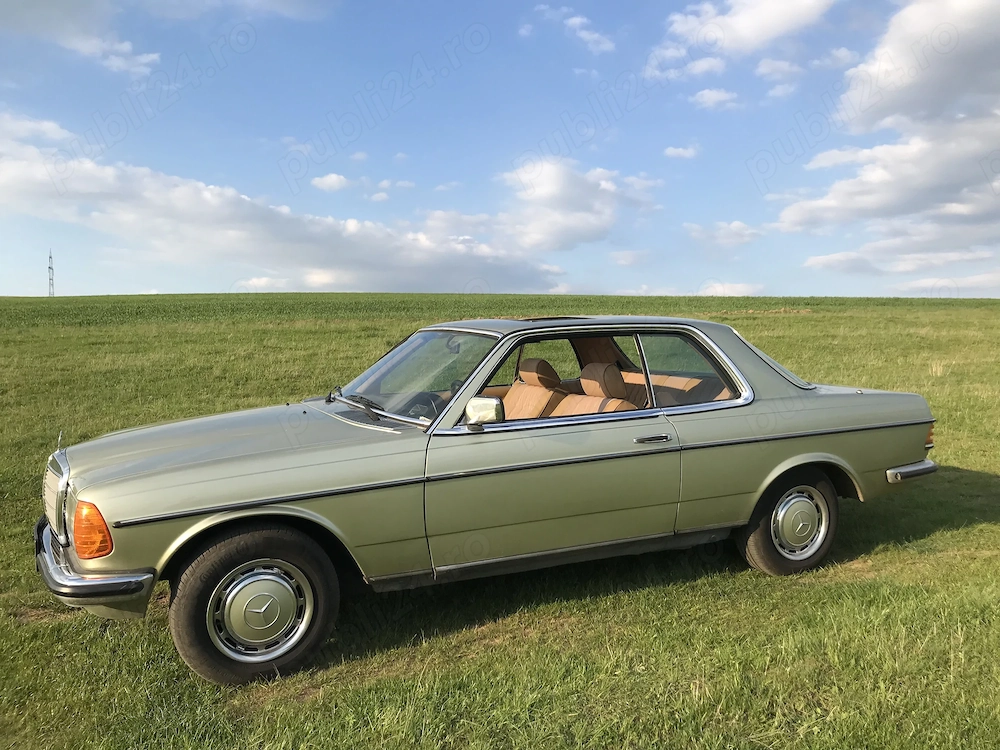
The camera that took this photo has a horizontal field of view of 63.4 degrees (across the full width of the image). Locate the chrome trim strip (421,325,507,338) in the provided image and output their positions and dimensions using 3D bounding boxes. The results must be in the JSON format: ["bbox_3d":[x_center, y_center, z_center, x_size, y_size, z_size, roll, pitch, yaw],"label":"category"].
[{"bbox_3d":[-0.248,-0.230,4.173,0.075,0.050,1.180,-3,5,-25],"label":"chrome trim strip"}]

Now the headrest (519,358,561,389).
[{"bbox_3d":[0.228,-0.011,4.803,0.135,0.175,0.260,-3,5,-25],"label":"headrest"}]

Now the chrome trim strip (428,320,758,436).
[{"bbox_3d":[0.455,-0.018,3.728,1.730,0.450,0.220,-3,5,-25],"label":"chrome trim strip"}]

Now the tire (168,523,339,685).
[{"bbox_3d":[-0.925,0.886,3.111,0.620,0.620,0.195,-2,4,-19],"label":"tire"}]

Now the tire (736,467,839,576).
[{"bbox_3d":[1.529,0.764,4.255,0.620,0.620,0.195,-3,5,-25],"label":"tire"}]

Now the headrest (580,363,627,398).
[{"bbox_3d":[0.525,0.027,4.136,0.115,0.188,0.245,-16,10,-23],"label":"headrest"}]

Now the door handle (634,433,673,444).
[{"bbox_3d":[0.696,0.291,3.653,0.200,0.036,0.036,-3,5,-25],"label":"door handle"}]

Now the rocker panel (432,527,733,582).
[{"bbox_3d":[0.422,0.807,3.660,1.560,0.095,0.090,-3,5,-25],"label":"rocker panel"}]

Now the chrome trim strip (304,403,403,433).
[{"bbox_3d":[-0.783,0.186,3.954,0.140,0.045,1.450,-3,5,-25],"label":"chrome trim strip"}]

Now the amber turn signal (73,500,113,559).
[{"bbox_3d":[-1.398,0.529,2.774,0.125,0.195,0.095,-3,5,-25],"label":"amber turn signal"}]

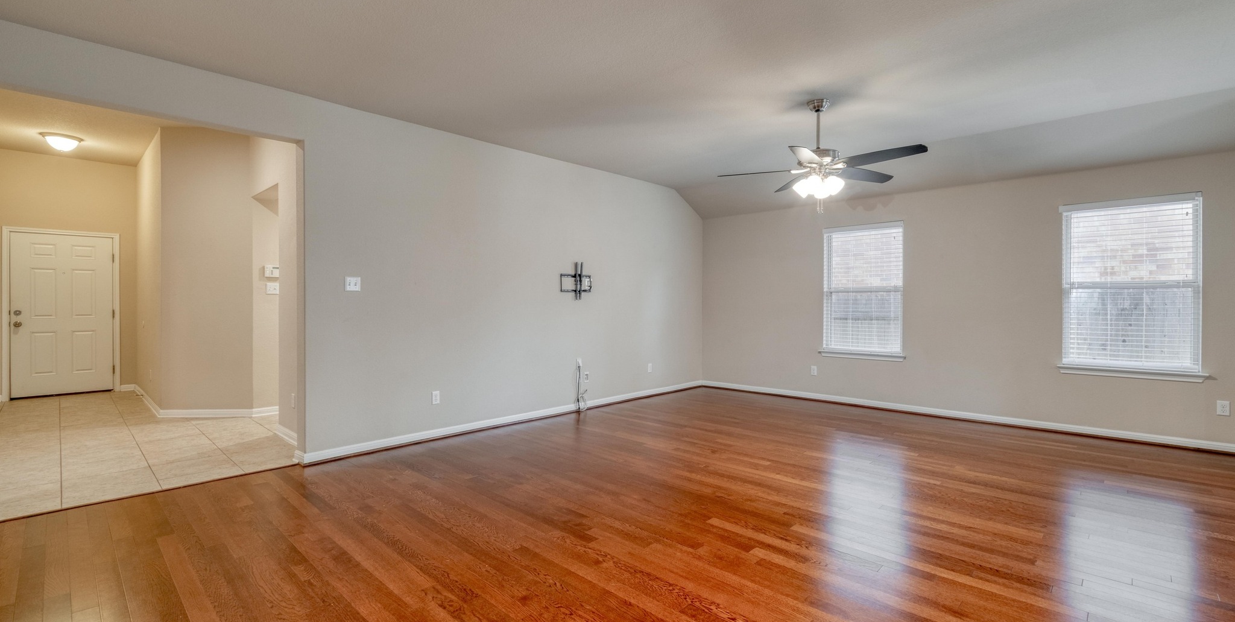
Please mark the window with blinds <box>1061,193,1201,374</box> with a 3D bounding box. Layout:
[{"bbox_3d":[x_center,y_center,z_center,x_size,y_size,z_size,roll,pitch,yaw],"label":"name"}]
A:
[{"bbox_3d":[4.448,-0.228,4.497,0.873,1.465,0.100,1,1,44],"label":"window with blinds"}]

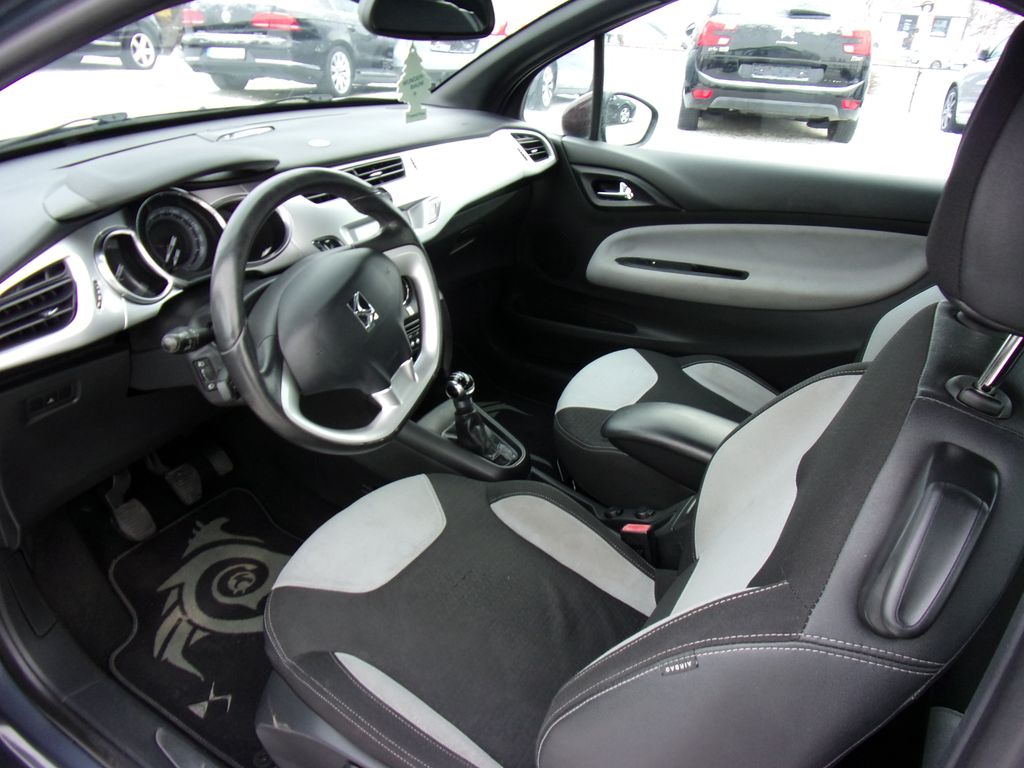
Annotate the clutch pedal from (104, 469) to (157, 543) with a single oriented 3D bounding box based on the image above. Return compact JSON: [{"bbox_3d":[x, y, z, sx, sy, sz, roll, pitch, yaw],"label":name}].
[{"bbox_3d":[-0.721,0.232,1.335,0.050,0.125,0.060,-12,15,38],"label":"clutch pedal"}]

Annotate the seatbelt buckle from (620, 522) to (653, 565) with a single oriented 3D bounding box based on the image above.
[{"bbox_3d":[0.210,0.261,1.135,0.047,0.075,0.026,-6,19,37],"label":"seatbelt buckle"}]

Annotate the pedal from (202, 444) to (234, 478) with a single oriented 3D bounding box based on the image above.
[{"bbox_3d":[-0.622,0.164,1.500,0.030,0.075,0.050,-18,11,39],"label":"pedal"}]

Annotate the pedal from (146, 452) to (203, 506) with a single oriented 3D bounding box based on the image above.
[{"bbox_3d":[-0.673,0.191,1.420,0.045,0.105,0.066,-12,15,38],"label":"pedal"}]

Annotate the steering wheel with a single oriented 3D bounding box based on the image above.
[{"bbox_3d":[-0.228,-0.098,0.949,0.100,0.370,0.376,-3,31,36],"label":"steering wheel"}]

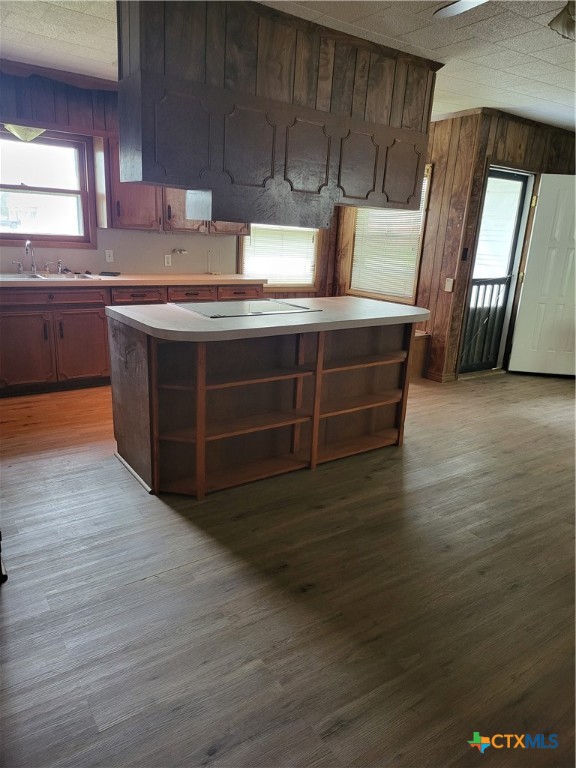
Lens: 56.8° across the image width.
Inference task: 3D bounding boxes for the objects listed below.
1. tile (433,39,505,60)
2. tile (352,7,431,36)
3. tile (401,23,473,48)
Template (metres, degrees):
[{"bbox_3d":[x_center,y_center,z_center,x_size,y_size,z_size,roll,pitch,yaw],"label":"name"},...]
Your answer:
[{"bbox_3d":[1.084,-1.996,3.164,0.308,0.021,0.308,-8,19,-33],"label":"tile"},{"bbox_3d":[0.561,-1.922,2.819,0.308,0.021,0.308,-8,19,-33],"label":"tile"},{"bbox_3d":[0.825,-1.960,2.994,0.308,0.021,0.308,-8,19,-33],"label":"tile"}]

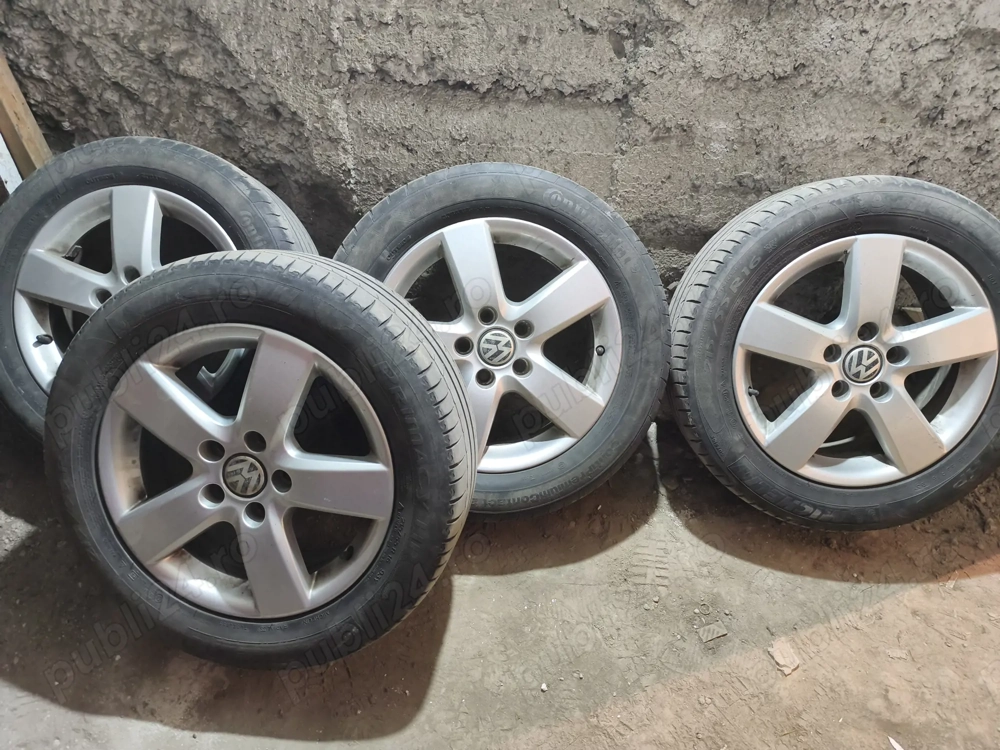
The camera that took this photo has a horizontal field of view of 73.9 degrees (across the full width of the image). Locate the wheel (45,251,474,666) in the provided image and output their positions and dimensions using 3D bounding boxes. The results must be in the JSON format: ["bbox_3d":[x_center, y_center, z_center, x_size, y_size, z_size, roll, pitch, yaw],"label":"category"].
[{"bbox_3d":[-0.357,0.130,1.049,0.643,0.643,0.224,6,11,5],"label":"wheel"}]

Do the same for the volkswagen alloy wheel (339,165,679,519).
[{"bbox_3d":[-0.013,-0.060,1.257,0.643,0.643,0.224,-3,10,-5],"label":"volkswagen alloy wheel"}]

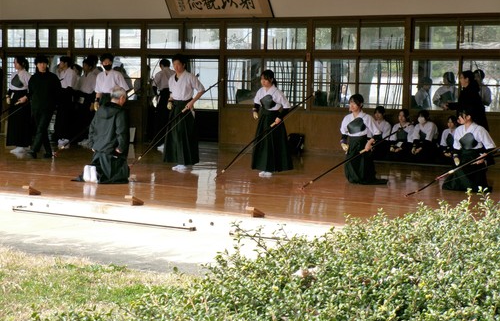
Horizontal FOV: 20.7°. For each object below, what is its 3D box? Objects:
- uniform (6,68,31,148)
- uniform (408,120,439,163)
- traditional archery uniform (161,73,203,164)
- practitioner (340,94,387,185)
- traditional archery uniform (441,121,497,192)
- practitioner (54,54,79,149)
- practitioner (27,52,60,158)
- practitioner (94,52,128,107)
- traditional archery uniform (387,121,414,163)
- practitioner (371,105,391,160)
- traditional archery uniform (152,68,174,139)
[{"bbox_3d":[-3.906,-0.896,23.200,0.400,1.353,0.480,-2,5,-35],"label":"uniform"},{"bbox_3d":[2.858,-0.313,22.600,0.520,0.720,0.600,4,5,35],"label":"uniform"},{"bbox_3d":[-0.993,-0.627,20.500,0.620,1.380,0.420,3,5,33],"label":"traditional archery uniform"},{"bbox_3d":[1.552,-0.297,18.843,0.530,1.210,0.640,4,5,42],"label":"practitioner"},{"bbox_3d":[2.839,-0.039,17.750,0.620,0.860,0.650,4,5,38],"label":"traditional archery uniform"},{"bbox_3d":[-3.383,-1.087,25.339,0.400,1.661,0.480,-4,6,-44],"label":"practitioner"},{"bbox_3d":[-3.440,-0.895,22.966,0.560,1.710,0.420,2,4,10],"label":"practitioner"},{"bbox_3d":[-2.245,-0.868,22.229,0.550,1.726,0.420,2,5,25],"label":"practitioner"},{"bbox_3d":[2.541,-0.343,23.052,0.480,0.608,0.640,4,6,37],"label":"traditional archery uniform"},{"bbox_3d":[2.160,-0.488,23.277,0.480,0.856,0.640,4,6,37],"label":"practitioner"},{"bbox_3d":[-1.612,-1.068,26.380,0.480,1.360,0.370,0,4,-18],"label":"traditional archery uniform"}]

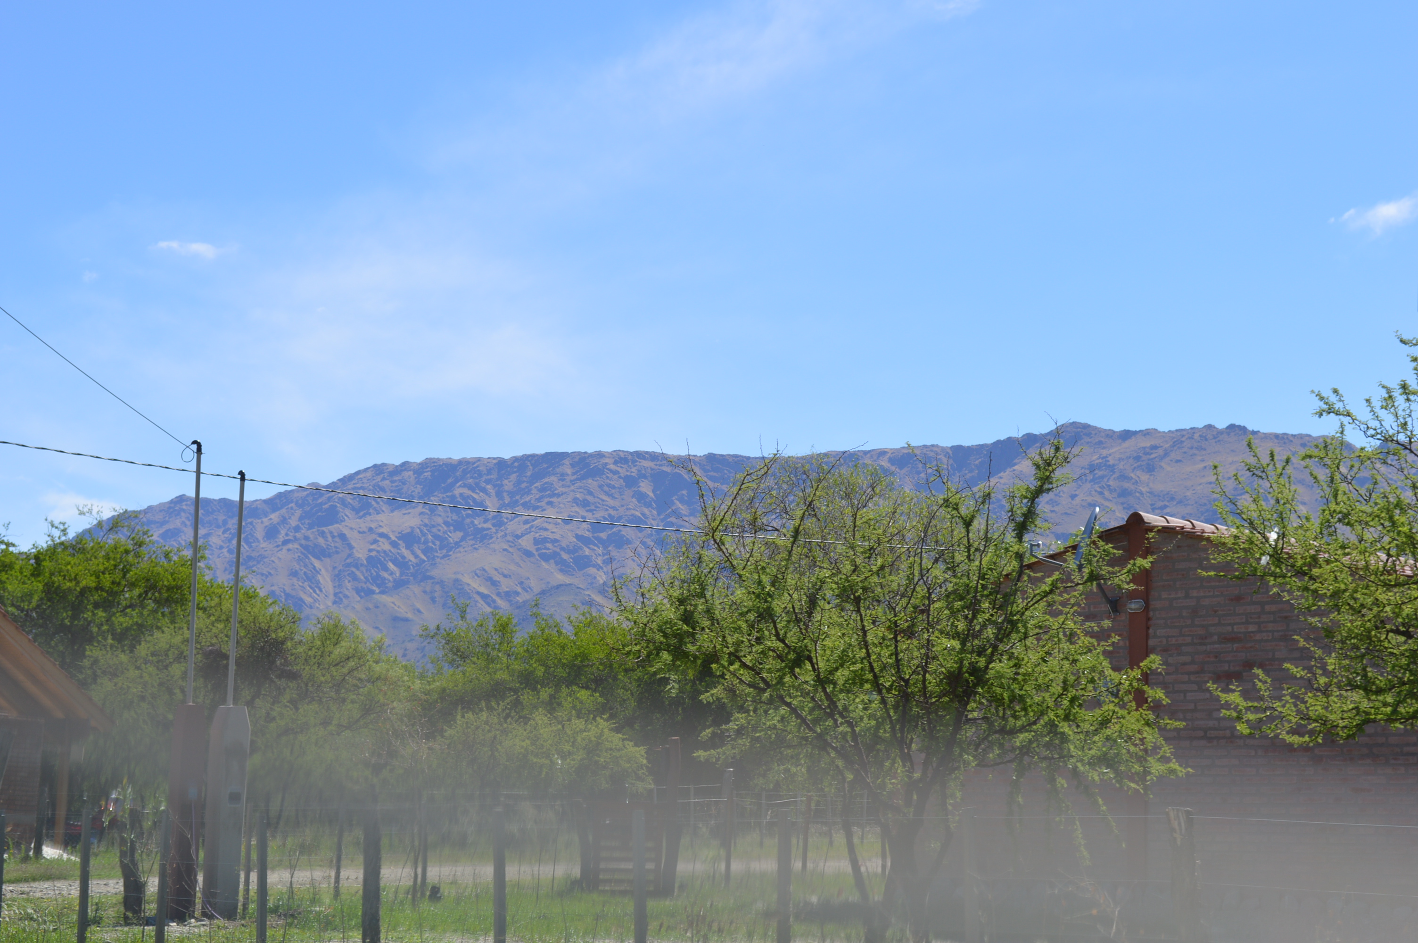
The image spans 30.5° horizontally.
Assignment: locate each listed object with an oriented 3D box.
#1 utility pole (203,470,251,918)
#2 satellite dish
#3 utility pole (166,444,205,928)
[{"bbox_3d":[-4.418,2.027,23.800,0.300,4.058,0.270,8,-11,-42],"label":"utility pole"},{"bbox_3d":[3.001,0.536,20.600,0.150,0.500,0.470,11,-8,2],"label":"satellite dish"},{"bbox_3d":[-4.748,1.886,23.600,0.290,4.328,0.250,8,-11,-42],"label":"utility pole"}]

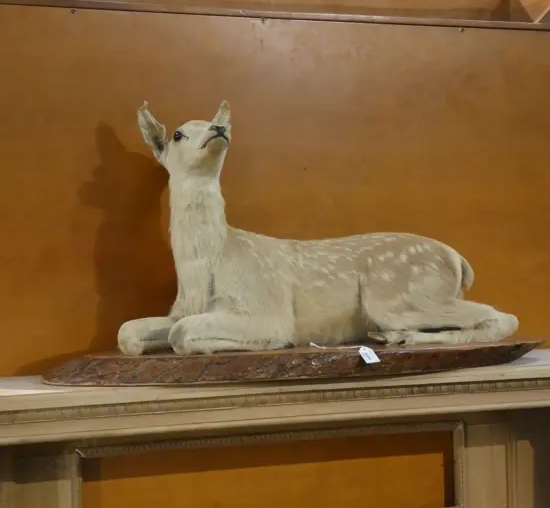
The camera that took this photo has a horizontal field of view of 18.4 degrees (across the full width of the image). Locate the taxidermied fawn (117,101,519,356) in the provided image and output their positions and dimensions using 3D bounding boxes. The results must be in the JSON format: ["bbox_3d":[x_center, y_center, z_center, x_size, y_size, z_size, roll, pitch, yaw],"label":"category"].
[{"bbox_3d":[0.066,-0.048,2.820,0.660,0.405,0.240,-1,1,-24],"label":"taxidermied fawn"}]

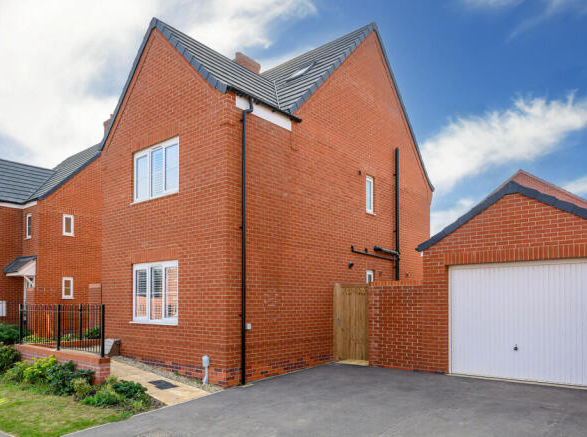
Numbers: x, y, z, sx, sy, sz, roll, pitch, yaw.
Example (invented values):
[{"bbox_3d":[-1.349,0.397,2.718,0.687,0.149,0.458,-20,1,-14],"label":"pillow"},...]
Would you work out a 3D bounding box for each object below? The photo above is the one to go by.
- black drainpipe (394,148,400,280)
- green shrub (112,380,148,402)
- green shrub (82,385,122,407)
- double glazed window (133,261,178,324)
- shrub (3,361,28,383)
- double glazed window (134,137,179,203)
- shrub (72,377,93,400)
[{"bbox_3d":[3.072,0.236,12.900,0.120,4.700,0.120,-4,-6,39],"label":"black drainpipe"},{"bbox_3d":[-2.650,2.813,7.100,0.580,0.330,0.520,-4,-6,39],"label":"green shrub"},{"bbox_3d":[-2.974,2.756,6.800,0.620,0.310,0.520,-4,-6,39],"label":"green shrub"},{"bbox_3d":[-2.995,1.622,9.470,1.680,1.350,0.120,-4,-6,39],"label":"double glazed window"},{"bbox_3d":[-5.538,3.048,8.700,0.520,0.420,0.480,-4,-6,39],"label":"shrub"},{"bbox_3d":[-2.995,-1.015,9.470,1.680,1.180,0.120,-4,-6,39],"label":"double glazed window"},{"bbox_3d":[-3.430,2.764,7.100,0.340,0.360,0.330,-4,-6,39],"label":"shrub"}]

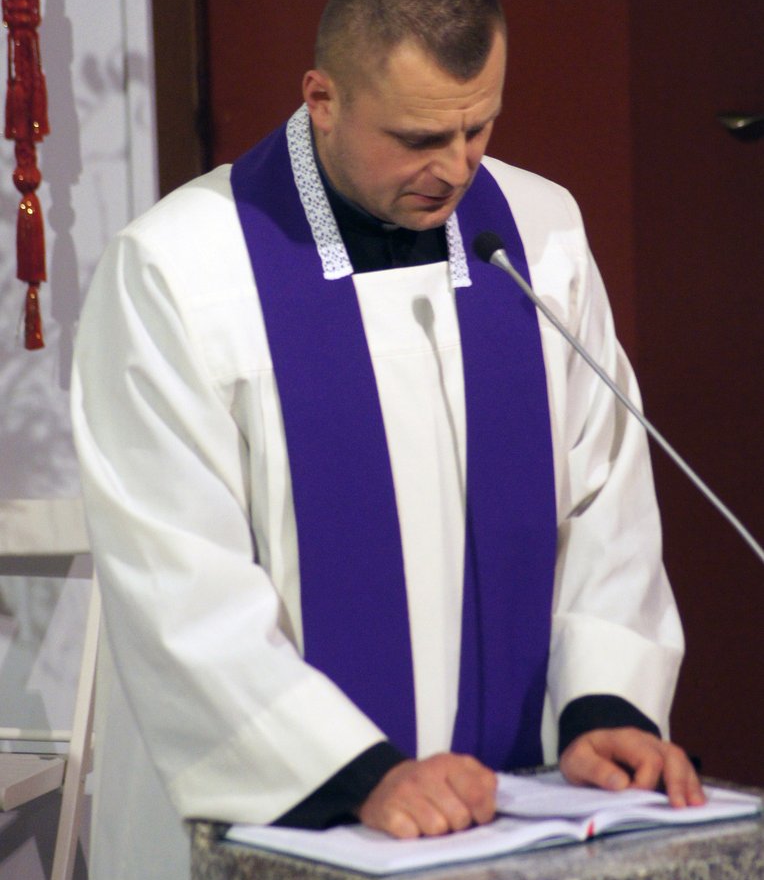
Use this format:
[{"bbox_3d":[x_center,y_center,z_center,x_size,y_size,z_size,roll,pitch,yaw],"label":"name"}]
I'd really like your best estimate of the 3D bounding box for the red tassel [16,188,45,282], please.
[{"bbox_3d":[-0.376,-0.219,6.150,0.030,0.101,0.027,-1,9,0],"label":"red tassel"}]

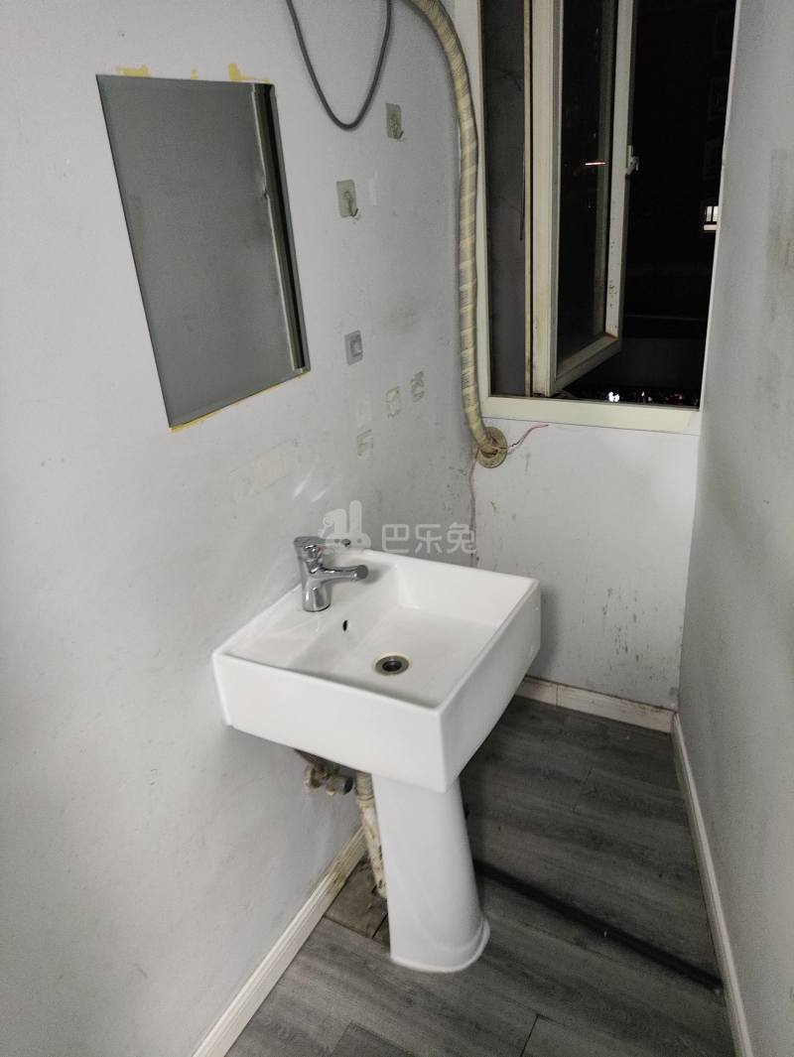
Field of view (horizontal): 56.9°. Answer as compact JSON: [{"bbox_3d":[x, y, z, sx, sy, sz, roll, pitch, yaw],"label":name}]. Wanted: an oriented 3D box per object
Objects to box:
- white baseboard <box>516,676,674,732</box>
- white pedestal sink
[{"bbox_3d":[0.561,0.529,2.278,0.571,0.078,0.014,8,25,28],"label":"white baseboard"},{"bbox_3d":[0.011,0.539,1.538,0.443,0.824,0.450,8,26,28],"label":"white pedestal sink"}]

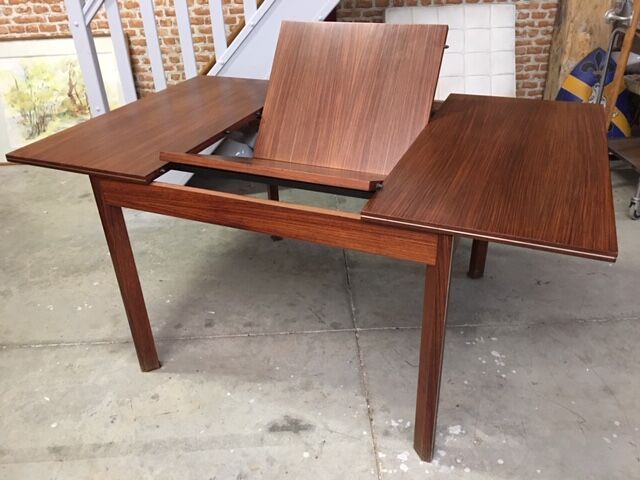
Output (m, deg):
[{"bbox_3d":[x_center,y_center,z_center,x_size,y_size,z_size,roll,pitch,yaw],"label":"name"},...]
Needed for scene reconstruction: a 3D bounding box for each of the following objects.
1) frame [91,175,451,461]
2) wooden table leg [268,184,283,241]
[{"bbox_3d":[-0.150,0.204,1.486,0.989,0.720,0.064,10,33,21],"label":"frame"},{"bbox_3d":[-0.221,-0.318,2.375,0.061,0.720,0.059,10,33,21],"label":"wooden table leg"}]

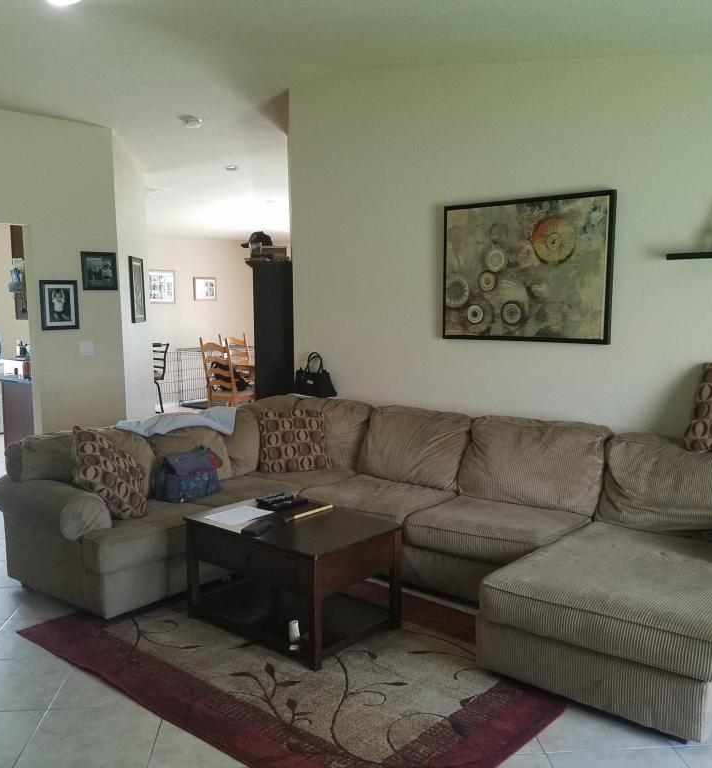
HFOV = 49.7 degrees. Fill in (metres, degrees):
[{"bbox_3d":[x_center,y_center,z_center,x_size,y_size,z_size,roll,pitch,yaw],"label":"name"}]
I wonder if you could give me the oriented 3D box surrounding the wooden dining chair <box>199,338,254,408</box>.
[{"bbox_3d":[-1.389,0.027,8.604,0.465,1.090,0.520,5,9,36],"label":"wooden dining chair"}]

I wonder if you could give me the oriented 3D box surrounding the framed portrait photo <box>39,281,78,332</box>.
[{"bbox_3d":[-2.327,-0.617,6.042,0.025,0.388,0.315,5,9,40],"label":"framed portrait photo"}]

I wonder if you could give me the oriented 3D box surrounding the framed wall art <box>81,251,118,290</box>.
[{"bbox_3d":[-2.094,-0.917,6.282,0.025,0.307,0.320,5,9,40],"label":"framed wall art"}]

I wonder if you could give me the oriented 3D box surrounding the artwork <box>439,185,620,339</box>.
[{"bbox_3d":[0.977,-0.660,4.502,1.085,0.824,0.036,5,9,40],"label":"artwork"}]

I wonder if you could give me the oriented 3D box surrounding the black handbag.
[{"bbox_3d":[-0.304,-0.070,5.523,0.370,0.320,0.150,5,9,40],"label":"black handbag"}]

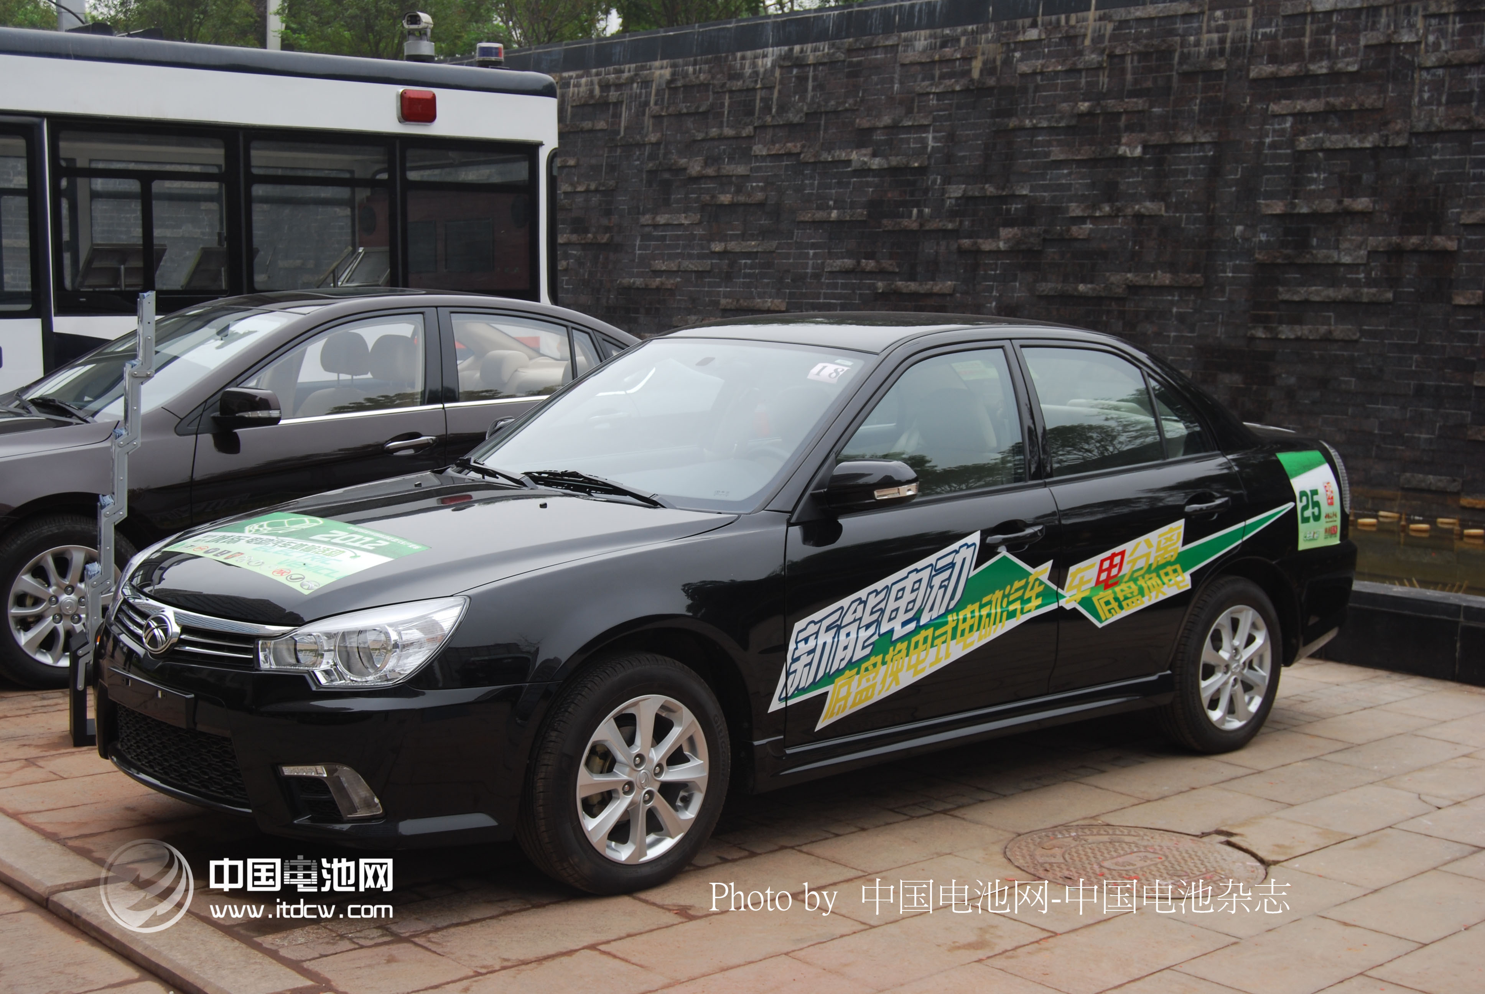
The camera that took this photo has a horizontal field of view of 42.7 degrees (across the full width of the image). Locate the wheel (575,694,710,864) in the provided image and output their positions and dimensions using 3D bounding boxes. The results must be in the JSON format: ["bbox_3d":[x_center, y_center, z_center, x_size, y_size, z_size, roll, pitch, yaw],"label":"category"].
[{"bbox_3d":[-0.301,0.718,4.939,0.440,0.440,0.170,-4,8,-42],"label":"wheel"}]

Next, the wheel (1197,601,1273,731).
[{"bbox_3d":[1.663,0.586,6.652,0.440,0.440,0.170,-4,8,-41],"label":"wheel"}]

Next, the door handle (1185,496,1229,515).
[{"bbox_3d":[1.568,0.031,6.377,0.215,0.052,0.055,-4,8,-41],"label":"door handle"}]

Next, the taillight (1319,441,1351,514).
[{"bbox_3d":[2.160,-0.076,7.220,0.250,0.290,0.290,-4,8,-41],"label":"taillight"}]

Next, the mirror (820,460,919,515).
[{"bbox_3d":[0.348,-0.041,5.187,0.170,0.150,0.230,-4,8,-41],"label":"mirror"}]

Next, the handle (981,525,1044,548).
[{"bbox_3d":[0.818,0.116,5.727,0.235,0.055,0.055,-4,8,-41],"label":"handle"}]

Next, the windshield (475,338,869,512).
[{"bbox_3d":[-0.215,-0.277,5.906,1.380,0.160,0.800,8,42,48],"label":"windshield"}]

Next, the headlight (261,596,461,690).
[{"bbox_3d":[-0.916,0.345,4.564,0.380,0.250,0.380,-4,8,-41],"label":"headlight"}]

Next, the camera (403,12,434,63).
[{"bbox_3d":[-2.164,-3.078,12.700,0.190,0.335,0.250,3,7,16],"label":"camera"}]

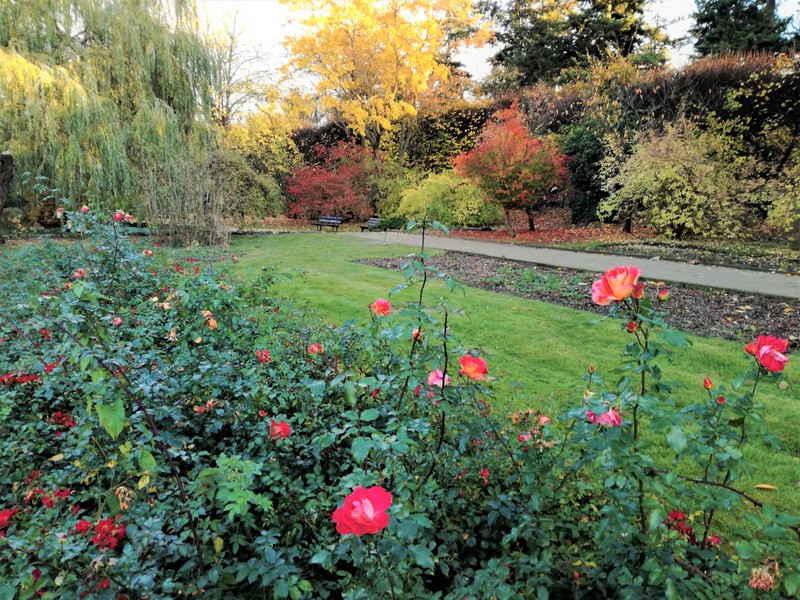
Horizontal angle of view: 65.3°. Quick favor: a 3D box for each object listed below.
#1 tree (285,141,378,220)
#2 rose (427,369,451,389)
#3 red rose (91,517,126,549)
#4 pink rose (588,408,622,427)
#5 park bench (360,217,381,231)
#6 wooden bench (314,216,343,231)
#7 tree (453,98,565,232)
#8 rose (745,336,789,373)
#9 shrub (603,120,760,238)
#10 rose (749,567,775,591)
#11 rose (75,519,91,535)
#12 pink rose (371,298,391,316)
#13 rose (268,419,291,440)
[{"bbox_3d":[-3.787,-6.496,34.500,5.100,4.600,4.600,1,9,0],"label":"tree"},{"bbox_3d":[0.130,0.266,2.100,0.080,0.066,0.075,1,9,4],"label":"rose"},{"bbox_3d":[-0.747,0.596,1.600,0.090,0.080,0.075,-3,9,-18],"label":"red rose"},{"bbox_3d":[0.541,0.311,1.650,0.088,0.050,0.075,4,9,19],"label":"pink rose"},{"bbox_3d":[-1.341,-3.736,31.000,0.600,0.750,1.550,-5,10,-31],"label":"park bench"},{"bbox_3d":[-3.577,-3.751,31.000,1.450,0.820,0.620,7,11,35],"label":"wooden bench"},{"bbox_3d":[4.958,-5.946,28.000,4.900,6.000,4.600,1,9,0],"label":"tree"},{"bbox_3d":[0.793,0.118,1.350,0.092,0.078,0.085,4,10,24],"label":"rose"},{"bbox_3d":[9.596,-4.186,21.500,5.200,4.100,4.600,3,9,20],"label":"shrub"},{"bbox_3d":[0.753,0.580,1.300,0.054,0.050,0.052,3,9,18],"label":"rose"},{"bbox_3d":[-0.824,0.588,1.620,0.042,0.040,0.040,-2,9,-12],"label":"rose"},{"bbox_3d":[-0.083,0.032,2.650,0.080,0.072,0.075,0,9,-2],"label":"pink rose"},{"bbox_3d":[-0.386,0.415,2.000,0.070,0.062,0.065,-1,9,-11],"label":"rose"}]

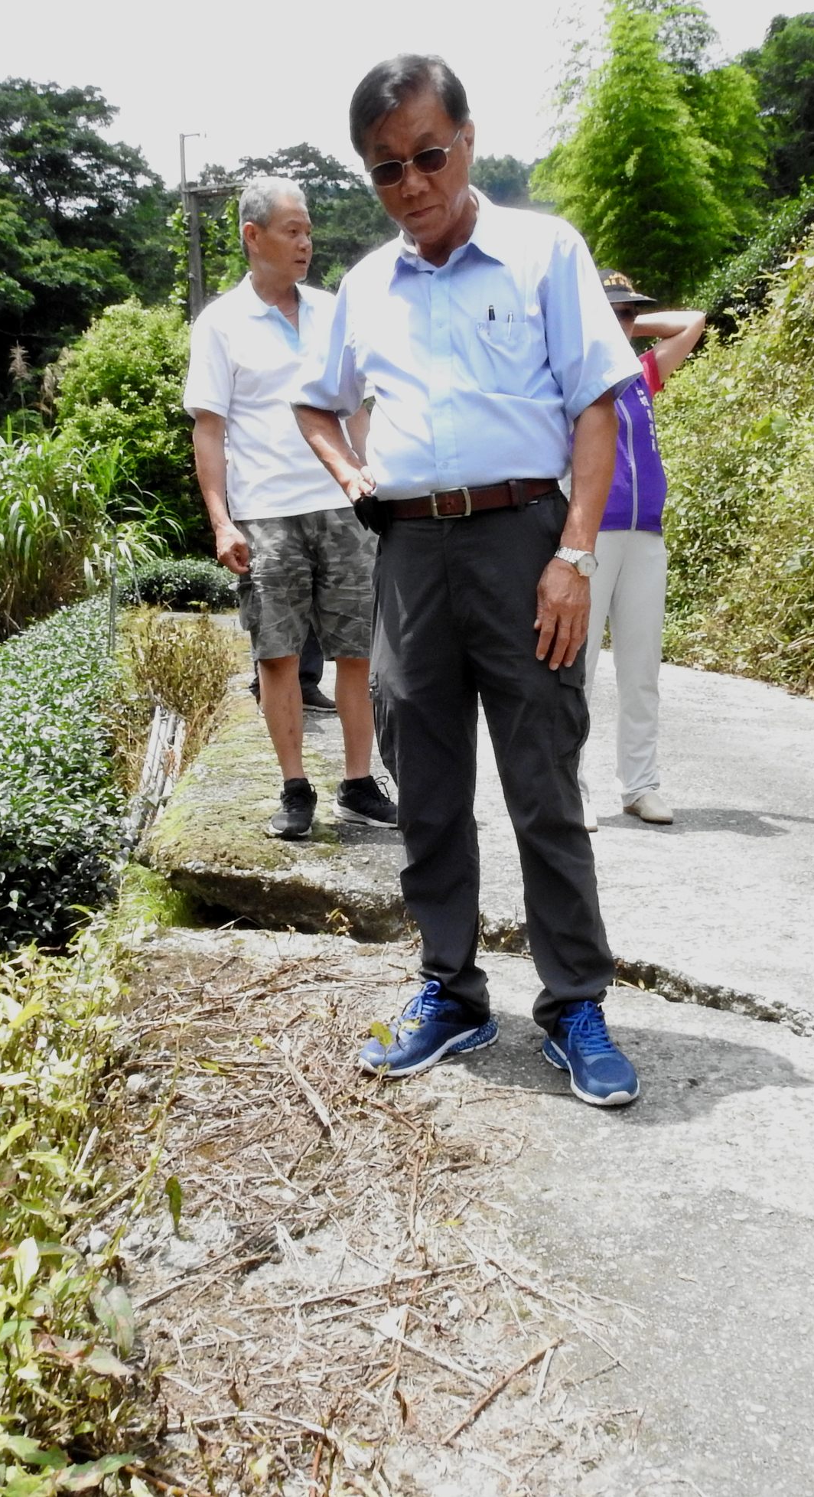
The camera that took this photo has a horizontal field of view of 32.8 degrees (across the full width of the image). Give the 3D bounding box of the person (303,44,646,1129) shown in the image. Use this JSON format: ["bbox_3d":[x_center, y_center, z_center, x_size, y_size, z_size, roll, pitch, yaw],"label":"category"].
[{"bbox_3d":[0.125,-0.285,2.290,0.580,1.660,0.420,-4,5,12],"label":"person"}]

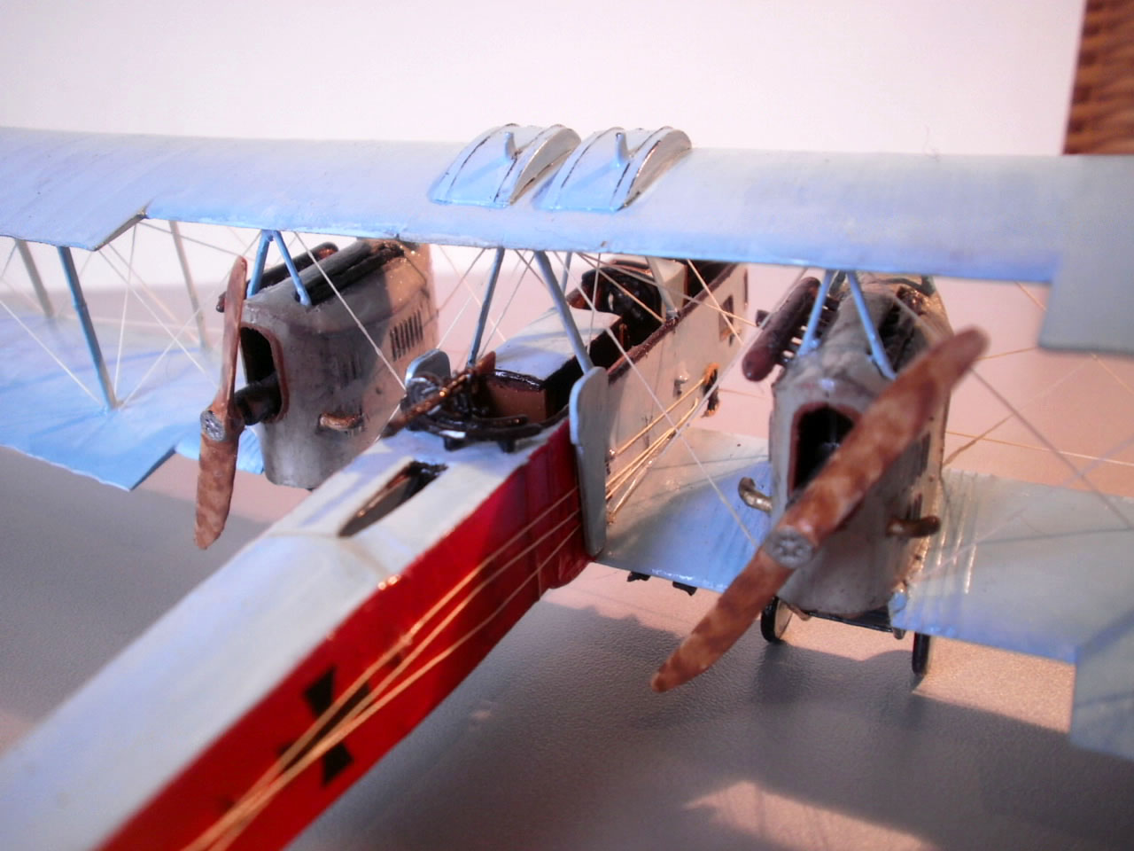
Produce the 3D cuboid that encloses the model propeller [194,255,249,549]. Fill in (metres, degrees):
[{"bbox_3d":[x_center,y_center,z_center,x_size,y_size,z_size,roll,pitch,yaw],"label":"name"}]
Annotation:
[{"bbox_3d":[-0.037,-0.001,0.109,0.004,0.043,0.003,35,41,13],"label":"model propeller"}]

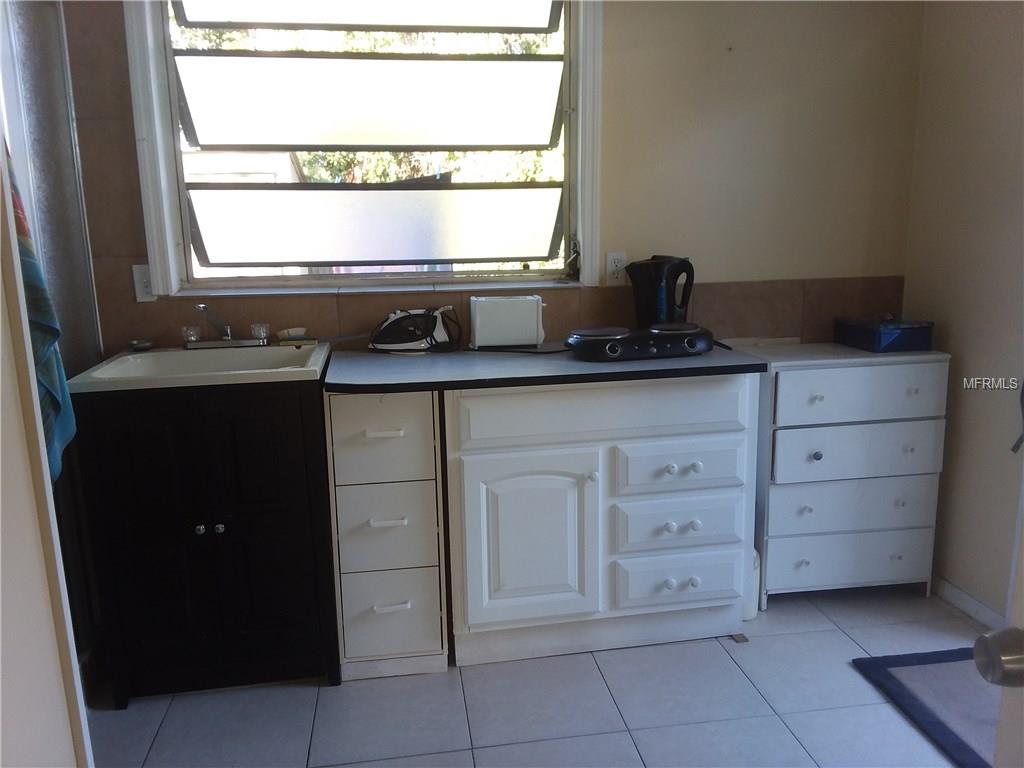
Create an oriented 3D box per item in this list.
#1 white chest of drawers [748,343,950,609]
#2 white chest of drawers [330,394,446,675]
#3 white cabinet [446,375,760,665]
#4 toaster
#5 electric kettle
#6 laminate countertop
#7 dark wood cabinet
[{"bbox_3d":[1.077,0.292,2.752,0.608,0.817,0.381,-3,11,-8],"label":"white chest of drawers"},{"bbox_3d":[-0.375,0.382,2.449,0.295,0.824,0.526,-3,11,-8],"label":"white chest of drawers"},{"bbox_3d":[0.237,0.346,2.554,0.908,0.824,0.539,-3,11,-8],"label":"white cabinet"},{"bbox_3d":[-0.014,-0.205,2.660,0.240,0.166,0.123,-3,11,-8],"label":"toaster"},{"bbox_3d":[0.486,-0.284,2.664,0.231,0.278,0.160,-2,11,-3],"label":"electric kettle"},{"bbox_3d":[0.075,-0.065,2.459,1.229,0.028,0.603,-3,11,-8],"label":"laminate countertop"},{"bbox_3d":[-0.832,0.382,2.366,0.621,0.876,0.529,-3,11,-8],"label":"dark wood cabinet"}]

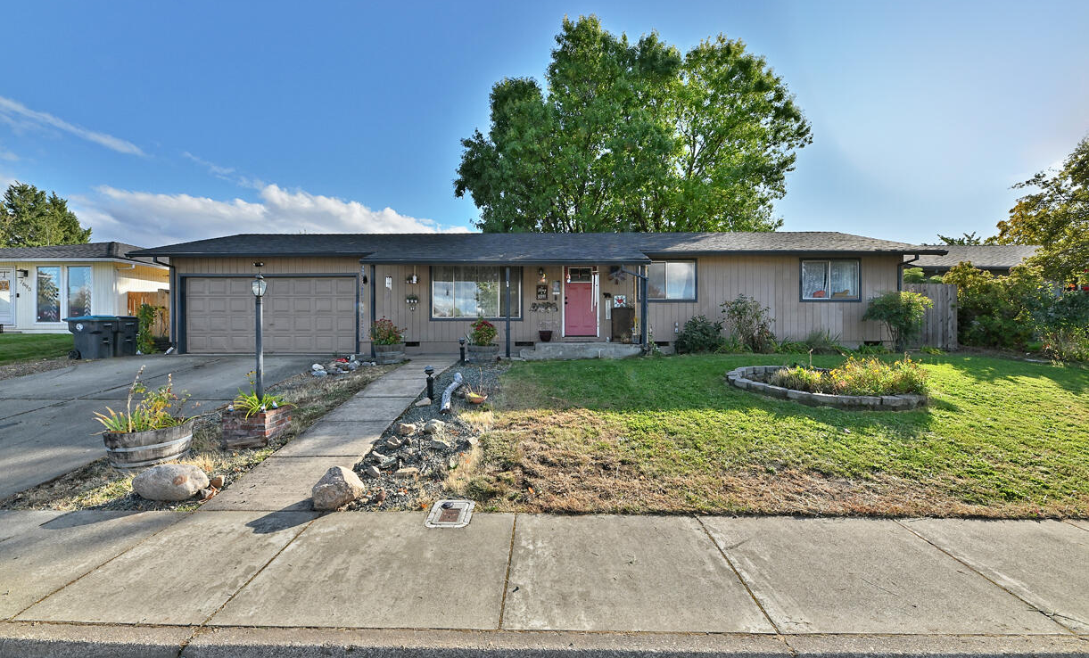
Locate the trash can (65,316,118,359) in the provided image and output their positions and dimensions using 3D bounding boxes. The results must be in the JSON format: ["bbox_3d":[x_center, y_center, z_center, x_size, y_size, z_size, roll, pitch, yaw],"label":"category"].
[{"bbox_3d":[-11.650,0.210,10.920,0.860,1.090,0.670,0,0,-7],"label":"trash can"}]

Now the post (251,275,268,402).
[{"bbox_3d":[-3.305,0.142,4.920,0.150,1.580,0.150,0,0,1],"label":"post"}]

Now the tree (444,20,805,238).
[{"bbox_3d":[4.900,-8.400,23.500,19.300,17.900,17.000,0,0,0],"label":"tree"}]

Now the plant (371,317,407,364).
[{"bbox_3d":[-3.480,0.243,9.500,0.700,1.045,0.690,0,0,1],"label":"plant"}]

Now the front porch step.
[{"bbox_3d":[0.895,0.570,11.050,2.950,0.375,1.350,0,0,1],"label":"front porch step"}]

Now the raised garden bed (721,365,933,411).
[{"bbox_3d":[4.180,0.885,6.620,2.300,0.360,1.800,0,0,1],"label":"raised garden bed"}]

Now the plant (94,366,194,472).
[{"bbox_3d":[-4.060,0.900,4.340,0.770,1.040,0.730,0,0,0],"label":"plant"}]

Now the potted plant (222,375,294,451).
[{"bbox_3d":[-3.290,0.920,4.930,0.540,0.815,0.520,0,0,1],"label":"potted plant"}]

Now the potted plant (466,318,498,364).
[{"bbox_3d":[-1.320,0.220,9.200,0.690,0.940,0.680,0,0,0],"label":"potted plant"}]

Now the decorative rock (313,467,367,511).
[{"bbox_3d":[-1.870,1.420,3.860,0.450,0.330,0.390,0,0,-24],"label":"decorative rock"}]

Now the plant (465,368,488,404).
[{"bbox_3d":[-1.080,0.890,6.680,0.350,0.550,0.340,0,0,0],"label":"plant"}]

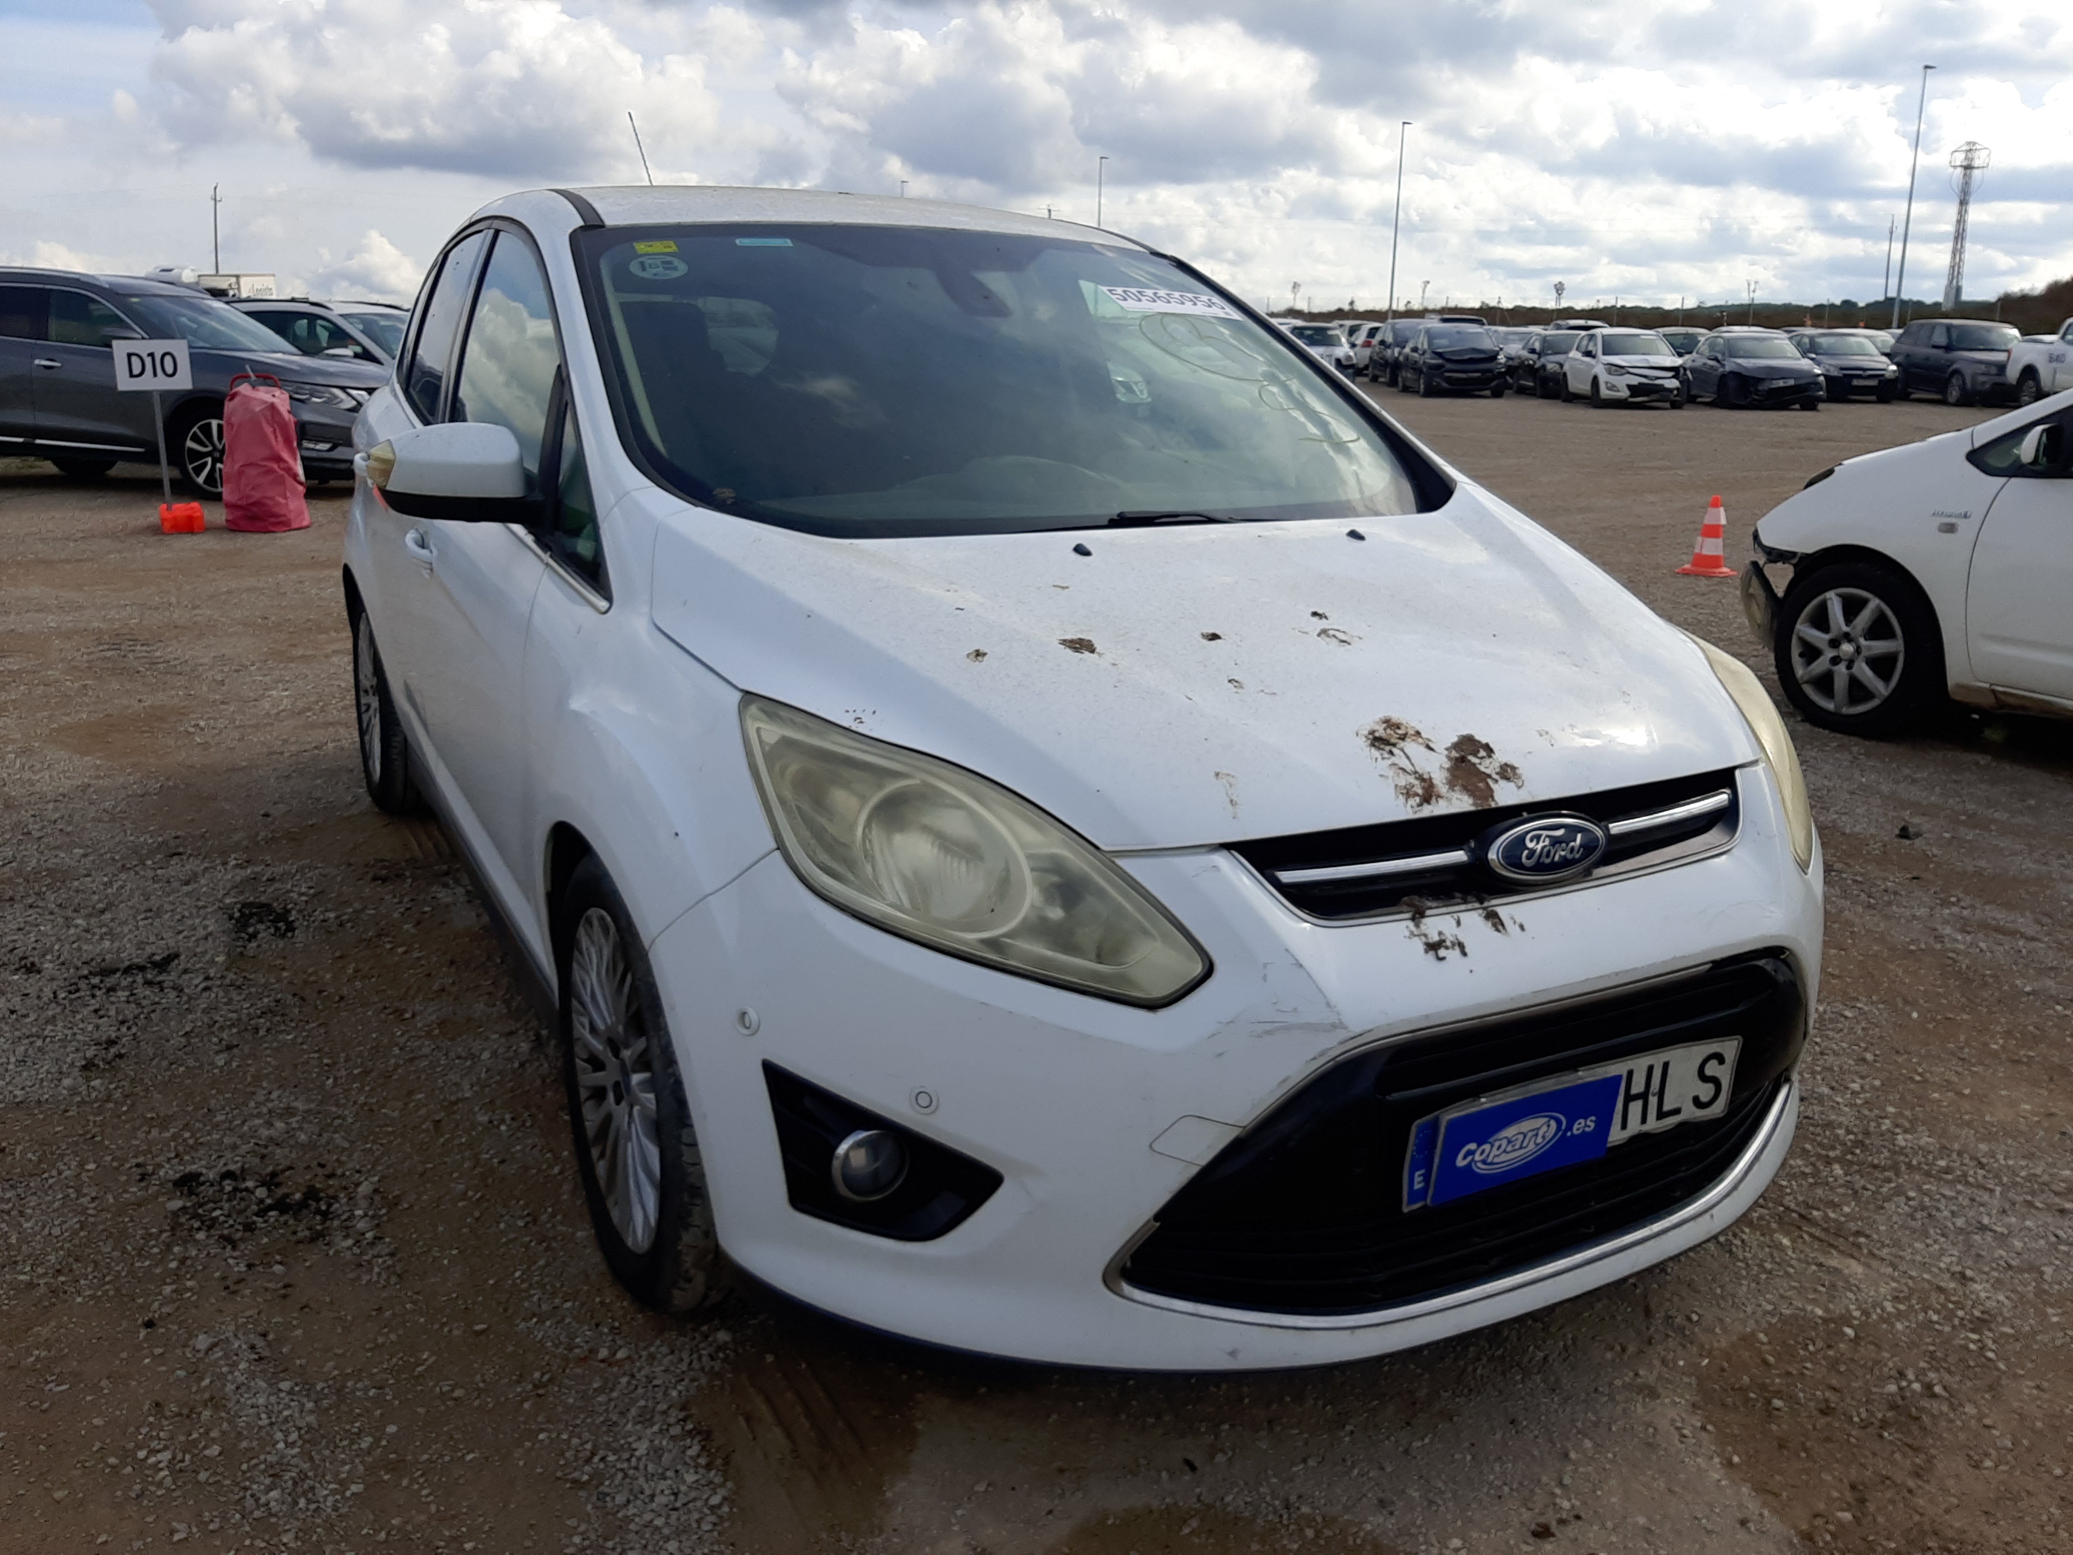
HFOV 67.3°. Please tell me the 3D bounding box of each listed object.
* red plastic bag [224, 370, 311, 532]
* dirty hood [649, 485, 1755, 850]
[{"bbox_3d":[-4.852,-2.039,9.800,0.480,0.945,0.450,-7,18,-25],"label":"red plastic bag"},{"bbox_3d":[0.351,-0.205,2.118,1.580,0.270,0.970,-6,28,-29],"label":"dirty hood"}]

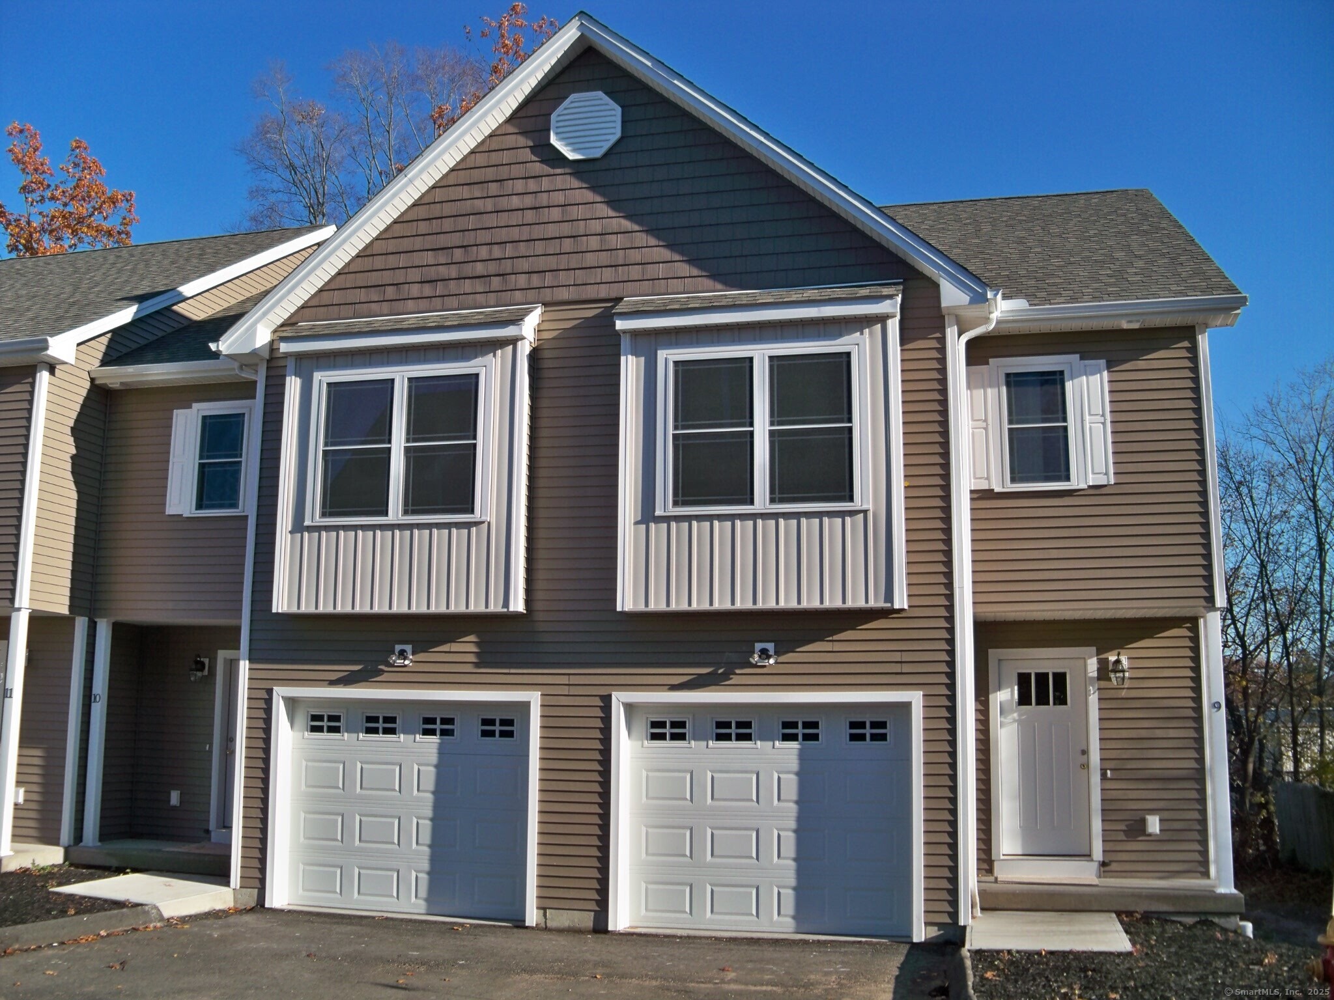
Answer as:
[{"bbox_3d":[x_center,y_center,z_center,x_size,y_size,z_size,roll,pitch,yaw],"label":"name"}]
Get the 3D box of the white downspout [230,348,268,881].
[{"bbox_3d":[-4.281,1.201,13.946,0.114,5.469,0.119,-2,-10,14],"label":"white downspout"}]

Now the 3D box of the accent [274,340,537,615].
[{"bbox_3d":[-2.618,-0.191,13.531,2.636,2.695,0.329,-2,-10,14],"label":"accent"}]

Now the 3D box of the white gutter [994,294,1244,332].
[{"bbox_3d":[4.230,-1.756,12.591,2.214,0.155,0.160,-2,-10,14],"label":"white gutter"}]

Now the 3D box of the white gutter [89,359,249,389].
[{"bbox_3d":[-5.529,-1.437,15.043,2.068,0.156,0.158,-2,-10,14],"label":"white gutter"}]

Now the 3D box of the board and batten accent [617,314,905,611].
[{"bbox_3d":[0.875,-0.305,12.667,2.673,2.707,0.330,-2,-10,14],"label":"board and batten accent"}]

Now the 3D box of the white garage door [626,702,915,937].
[{"bbox_3d":[0.932,2.933,12.500,2.679,2.061,0.090,-2,-10,14],"label":"white garage door"}]

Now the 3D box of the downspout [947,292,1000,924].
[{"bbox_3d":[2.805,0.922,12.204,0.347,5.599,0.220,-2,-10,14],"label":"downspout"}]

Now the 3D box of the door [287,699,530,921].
[{"bbox_3d":[-2.542,3.036,13.367,2.646,2.055,0.090,-2,-10,14],"label":"door"}]

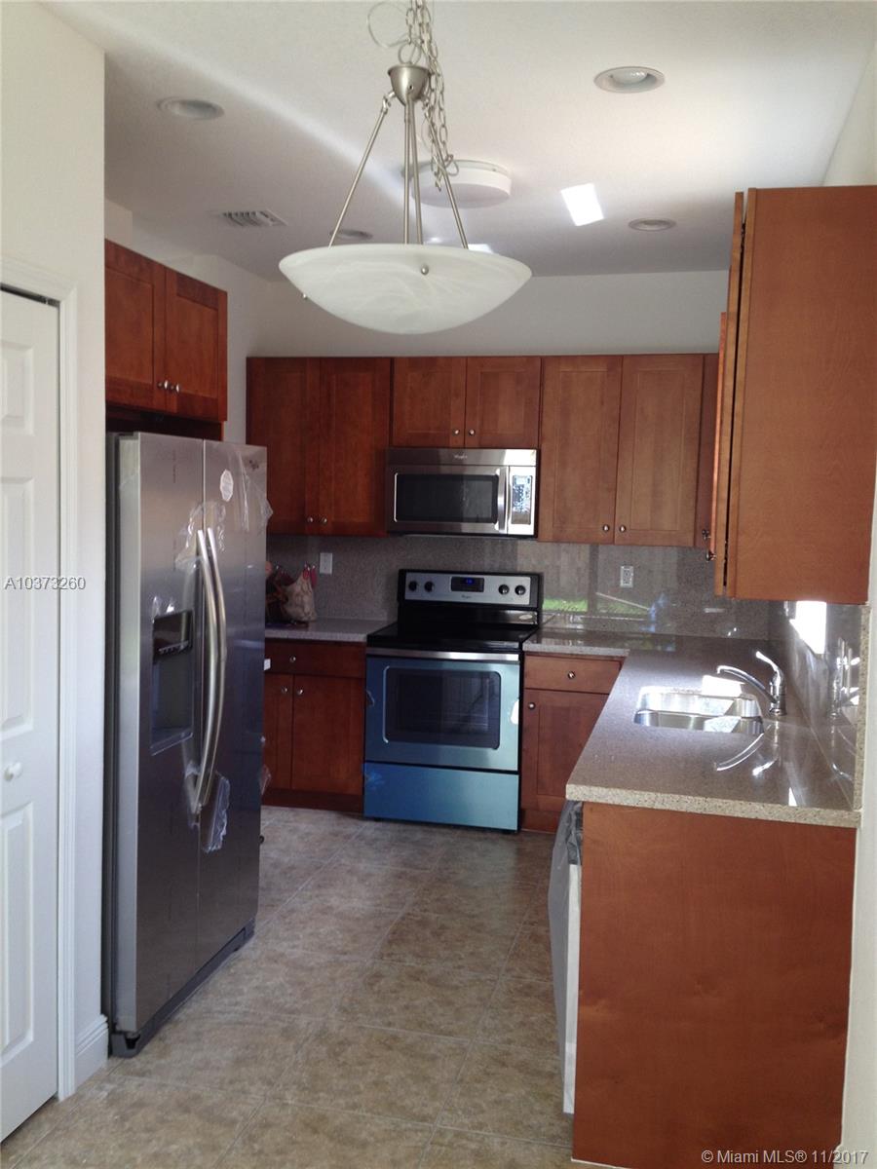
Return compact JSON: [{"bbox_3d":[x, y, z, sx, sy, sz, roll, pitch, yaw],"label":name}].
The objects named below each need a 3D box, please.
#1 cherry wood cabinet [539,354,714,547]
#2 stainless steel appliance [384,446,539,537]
[{"bbox_3d":[0.920,-0.650,5.818,0.802,0.898,0.325,2,6,12],"label":"cherry wood cabinet"},{"bbox_3d":[0.151,-0.462,6.000,0.755,0.428,0.410,2,5,13],"label":"stainless steel appliance"}]

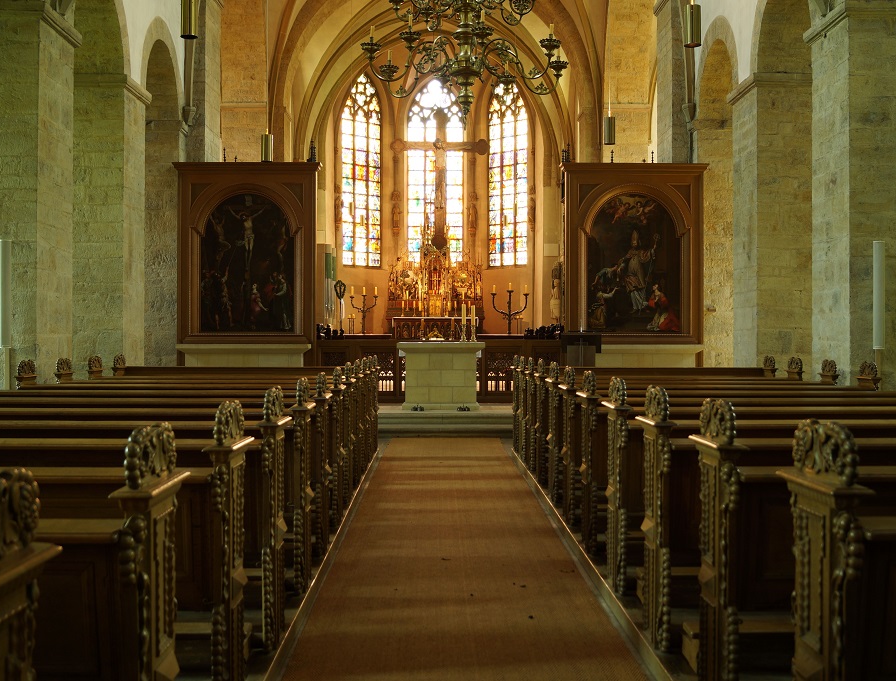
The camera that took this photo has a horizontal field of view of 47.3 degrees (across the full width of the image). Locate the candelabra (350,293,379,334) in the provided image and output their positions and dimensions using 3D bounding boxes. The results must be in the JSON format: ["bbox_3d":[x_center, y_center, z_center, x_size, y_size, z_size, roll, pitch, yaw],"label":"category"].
[{"bbox_3d":[-2.203,-0.765,26.971,0.730,1.200,0.250,0,0,-1],"label":"candelabra"}]

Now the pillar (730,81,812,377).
[{"bbox_3d":[4.614,-1.113,14.158,1.120,4.820,1.120,0,0,-1],"label":"pillar"}]

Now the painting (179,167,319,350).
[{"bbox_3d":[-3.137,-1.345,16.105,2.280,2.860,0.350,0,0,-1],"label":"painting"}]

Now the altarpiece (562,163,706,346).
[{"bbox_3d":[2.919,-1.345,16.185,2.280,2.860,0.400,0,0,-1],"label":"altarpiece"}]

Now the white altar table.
[{"bbox_3d":[-0.106,0.518,15.182,1.280,0.980,0.720,0,0,-1],"label":"white altar table"}]

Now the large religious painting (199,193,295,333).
[{"bbox_3d":[-3.155,-1.211,16.085,1.500,2.180,0.080,0,0,-1],"label":"large religious painting"}]

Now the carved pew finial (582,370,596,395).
[{"bbox_3d":[0.854,0.259,6.163,0.060,0.147,0.230,0,0,-1],"label":"carved pew finial"}]

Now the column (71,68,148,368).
[{"bbox_3d":[-4.825,-1.113,14.004,1.120,4.820,1.120,0,0,-1],"label":"column"}]

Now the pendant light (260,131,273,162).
[{"bbox_3d":[-2.742,-2.923,15.455,0.178,0.460,0.178,0,0,-1],"label":"pendant light"}]

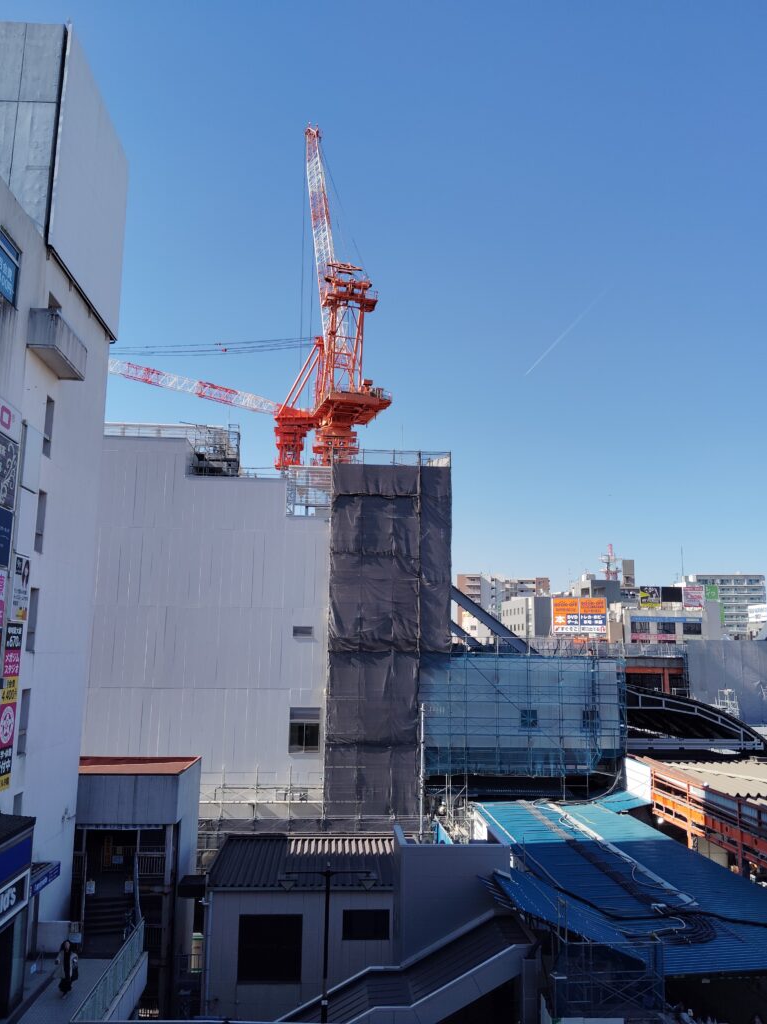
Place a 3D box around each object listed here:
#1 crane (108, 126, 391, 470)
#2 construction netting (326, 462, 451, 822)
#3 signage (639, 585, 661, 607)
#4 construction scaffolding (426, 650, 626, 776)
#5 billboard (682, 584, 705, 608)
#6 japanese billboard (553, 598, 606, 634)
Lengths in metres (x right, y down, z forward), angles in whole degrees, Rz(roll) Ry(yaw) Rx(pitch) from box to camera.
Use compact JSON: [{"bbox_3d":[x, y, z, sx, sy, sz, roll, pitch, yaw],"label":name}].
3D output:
[{"bbox_3d":[-13.818,-23.788,95.519,28.565,35.271,14.000,1,-10,0],"label":"crane"},{"bbox_3d":[0.344,6.933,46.909,6.645,19.290,2.400,1,-10,0],"label":"construction netting"},{"bbox_3d":[48.097,15.429,149.729,3.485,3.903,0.300,0,-10,5],"label":"signage"},{"bbox_3d":[8.004,11.635,48.339,11.550,7.054,1.800,1,-10,0],"label":"construction scaffolding"},{"bbox_3d":[56.008,15.342,149.768,3.501,4.084,0.300,0,-10,5],"label":"billboard"},{"bbox_3d":[31.669,16.724,134.223,8.348,6.039,0.500,-2,-10,14],"label":"japanese billboard"}]

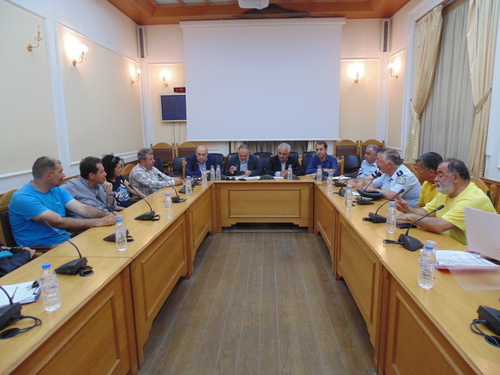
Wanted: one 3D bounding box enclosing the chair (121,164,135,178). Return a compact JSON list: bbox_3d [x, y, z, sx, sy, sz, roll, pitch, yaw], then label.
[{"bbox_3d":[-1.343,0.237,4.346,0.560,1.100,0.530,0,10,3],"label":"chair"}]

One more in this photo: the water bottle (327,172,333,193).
[{"bbox_3d":[0.962,-0.054,3.850,0.066,0.220,0.066,0,11,3],"label":"water bottle"}]

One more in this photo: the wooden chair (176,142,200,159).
[{"bbox_3d":[-1.346,-0.370,6.742,0.540,1.120,0.580,0,11,3],"label":"wooden chair"}]

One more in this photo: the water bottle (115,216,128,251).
[{"bbox_3d":[-0.830,0.300,2.037,0.067,0.210,0.067,0,10,3],"label":"water bottle"}]

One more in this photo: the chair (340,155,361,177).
[{"bbox_3d":[2.058,-0.154,6.617,0.500,1.000,0.560,0,10,3],"label":"chair"}]

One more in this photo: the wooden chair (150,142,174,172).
[{"bbox_3d":[-1.905,-0.373,6.775,0.540,1.120,0.580,0,11,3],"label":"wooden chair"}]

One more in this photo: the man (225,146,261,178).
[{"bbox_3d":[-0.095,-0.060,5.369,0.580,1.300,0.720,0,10,3],"label":"man"}]

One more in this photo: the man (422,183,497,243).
[{"bbox_3d":[1.398,0.468,2.270,0.660,1.320,0.540,0,10,3],"label":"man"}]

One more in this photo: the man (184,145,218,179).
[{"bbox_3d":[-0.767,-0.030,5.120,0.560,1.250,0.750,-1,11,-1],"label":"man"}]

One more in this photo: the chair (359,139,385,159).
[{"bbox_3d":[2.614,-0.432,6.665,0.540,1.080,0.580,0,10,4],"label":"chair"}]

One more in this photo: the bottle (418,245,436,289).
[{"bbox_3d":[0.851,0.376,1.519,0.068,0.210,0.068,0,10,4],"label":"bottle"}]

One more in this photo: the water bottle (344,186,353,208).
[{"bbox_3d":[0.949,0.100,3.035,0.066,0.214,0.066,0,10,3],"label":"water bottle"}]

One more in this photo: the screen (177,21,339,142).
[{"bbox_3d":[0.253,-2.265,6.800,3.461,2.506,0.100,0,10,4],"label":"screen"}]

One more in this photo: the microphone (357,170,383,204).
[{"bbox_3d":[1.216,0.010,3.233,0.230,0.315,0.130,0,10,3],"label":"microphone"}]

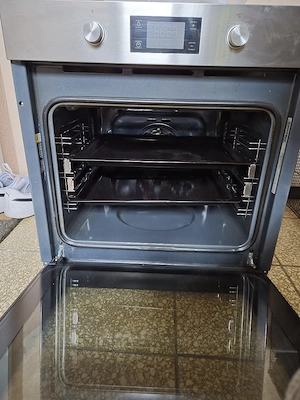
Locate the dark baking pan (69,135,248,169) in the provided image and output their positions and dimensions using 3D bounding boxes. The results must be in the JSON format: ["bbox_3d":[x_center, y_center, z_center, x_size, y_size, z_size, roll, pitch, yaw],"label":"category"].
[{"bbox_3d":[0.033,-0.159,0.850,0.455,0.028,0.380,2,23,1],"label":"dark baking pan"}]

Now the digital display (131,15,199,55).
[{"bbox_3d":[0.029,-0.299,0.485,0.128,0.056,0.010,2,23,1],"label":"digital display"}]

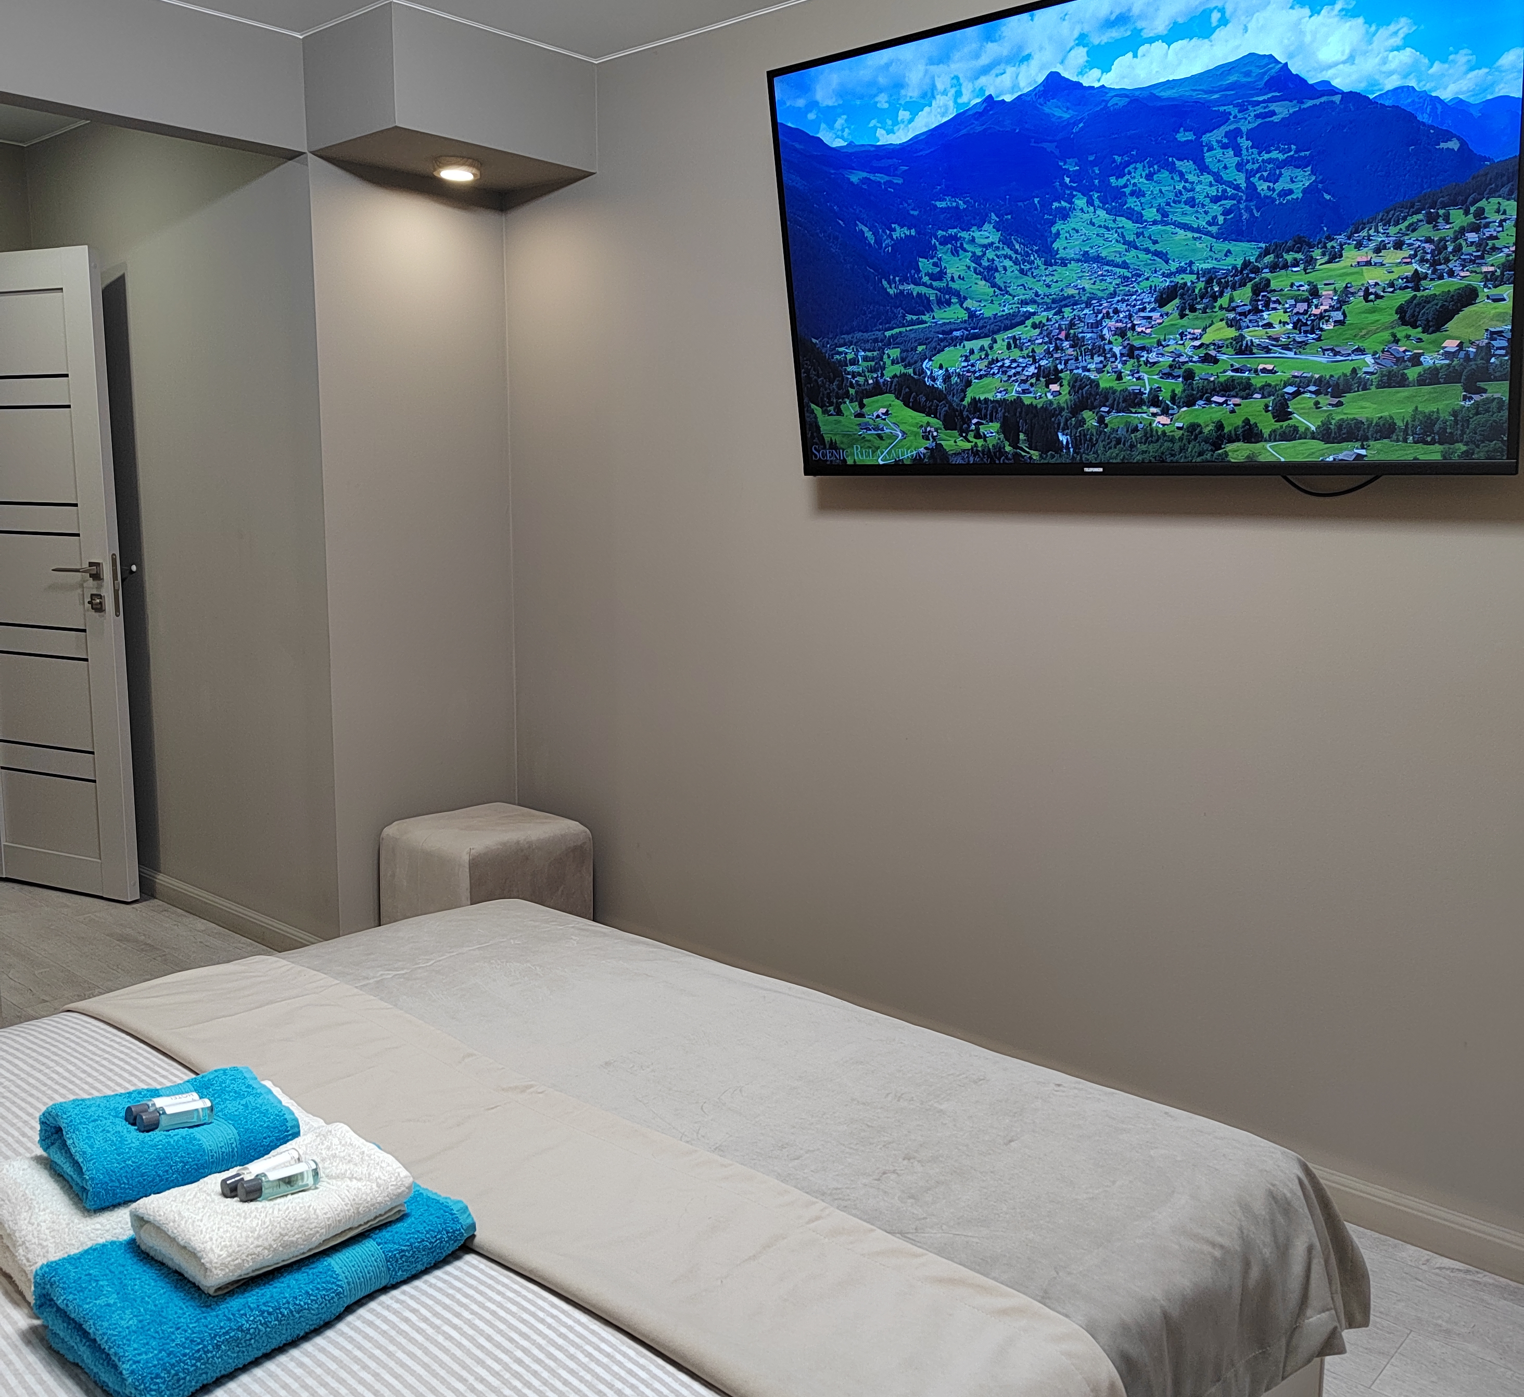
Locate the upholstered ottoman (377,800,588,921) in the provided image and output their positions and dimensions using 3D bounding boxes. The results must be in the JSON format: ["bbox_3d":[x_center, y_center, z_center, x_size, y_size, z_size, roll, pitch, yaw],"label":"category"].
[{"bbox_3d":[-0.744,0.549,3.673,0.405,0.420,0.410,8,12,41],"label":"upholstered ottoman"}]

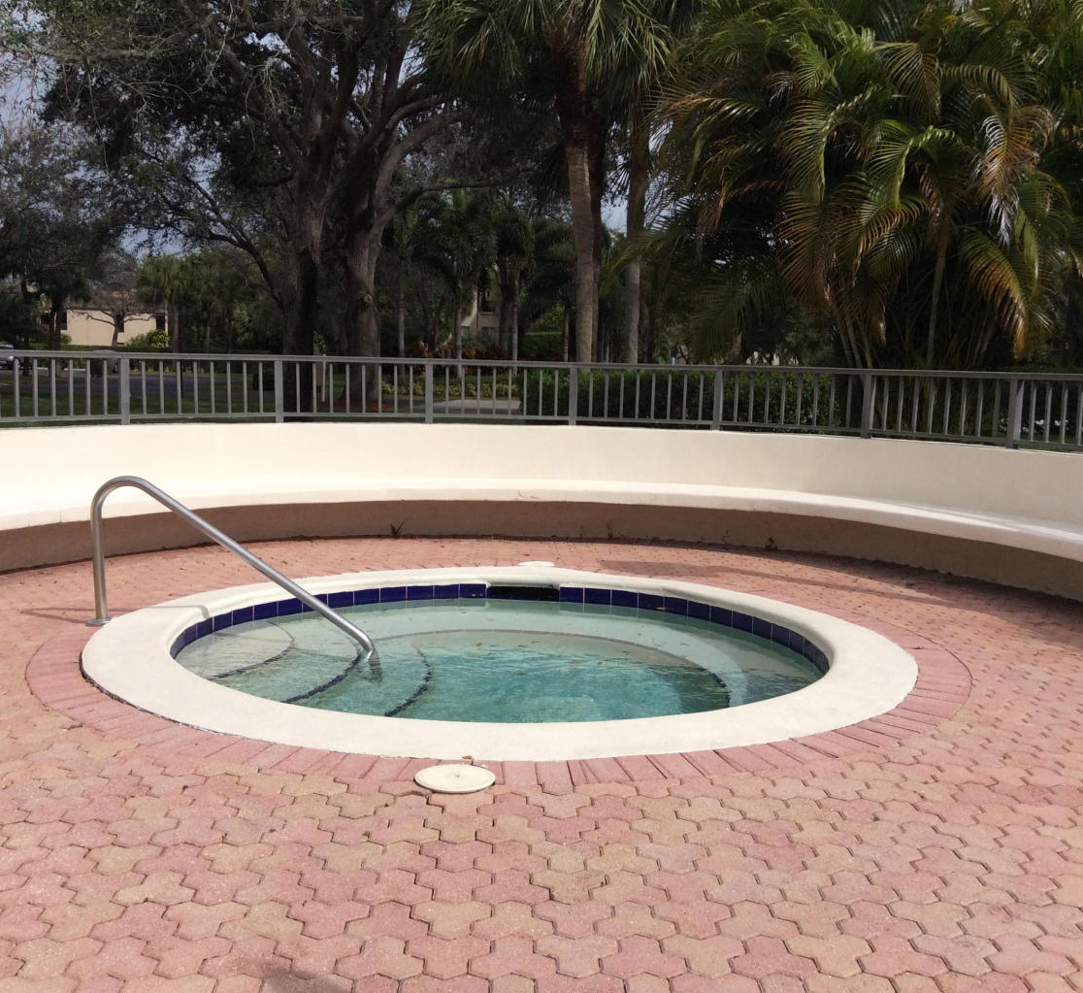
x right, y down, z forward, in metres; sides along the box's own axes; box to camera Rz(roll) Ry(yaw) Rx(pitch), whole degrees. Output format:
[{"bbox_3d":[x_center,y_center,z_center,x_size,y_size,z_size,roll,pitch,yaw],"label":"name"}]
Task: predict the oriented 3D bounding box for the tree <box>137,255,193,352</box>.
[{"bbox_3d":[-19.638,-9.614,66.000,2.871,6.066,2.871,1,6,0],"label":"tree"}]

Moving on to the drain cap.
[{"bbox_3d":[-0.265,0.873,3.923,0.248,0.025,0.248,1,6,0],"label":"drain cap"}]

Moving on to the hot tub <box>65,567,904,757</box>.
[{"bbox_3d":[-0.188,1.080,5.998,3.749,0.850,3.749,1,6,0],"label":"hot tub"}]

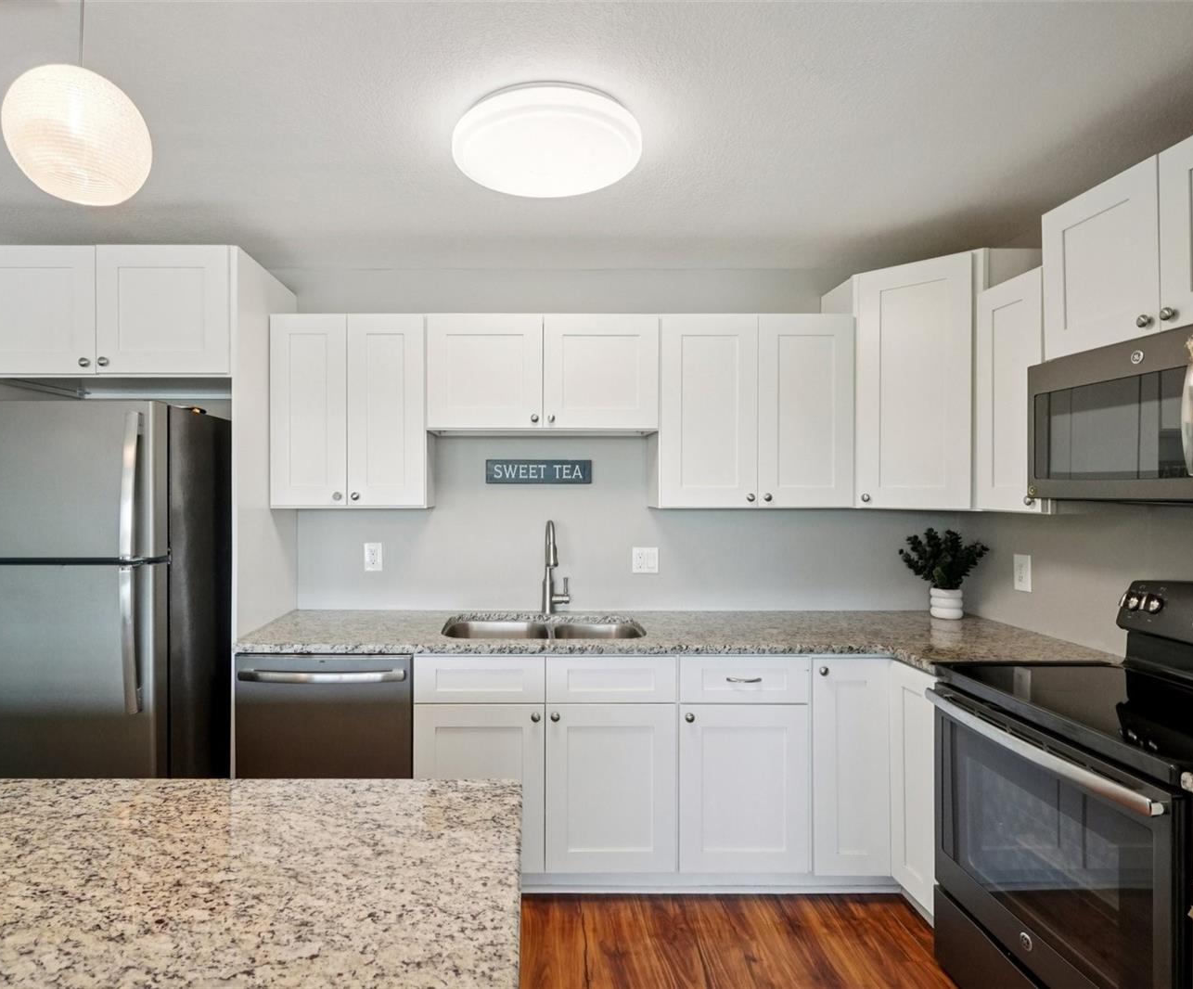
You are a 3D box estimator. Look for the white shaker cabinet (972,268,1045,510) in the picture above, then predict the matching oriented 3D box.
[{"bbox_3d":[1.480,-0.324,1.960,0.325,0.762,0.305,0,0,-5],"label":"white shaker cabinet"}]

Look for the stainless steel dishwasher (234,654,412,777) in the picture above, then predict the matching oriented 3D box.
[{"bbox_3d":[-0.935,0.975,2.400,0.605,0.850,0.620,0,0,-3],"label":"stainless steel dishwasher"}]

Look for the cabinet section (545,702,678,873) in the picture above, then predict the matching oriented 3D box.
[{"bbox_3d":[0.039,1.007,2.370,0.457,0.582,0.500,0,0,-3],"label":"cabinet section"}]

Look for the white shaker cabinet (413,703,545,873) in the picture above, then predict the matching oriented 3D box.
[{"bbox_3d":[-0.420,1.000,2.410,0.452,0.585,0.600,0,0,-3],"label":"white shaker cabinet"}]

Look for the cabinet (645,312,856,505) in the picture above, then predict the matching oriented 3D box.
[{"bbox_3d":[0.624,-0.329,2.590,0.768,0.764,0.320,0,0,0],"label":"cabinet"}]

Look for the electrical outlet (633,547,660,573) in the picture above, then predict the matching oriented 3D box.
[{"bbox_3d":[0.219,0.292,2.745,0.115,0.115,0.010,0,0,0],"label":"electrical outlet"}]

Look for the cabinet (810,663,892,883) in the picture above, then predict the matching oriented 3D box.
[{"bbox_3d":[0.867,0.938,2.410,0.280,0.765,0.580,0,0,0],"label":"cabinet"}]

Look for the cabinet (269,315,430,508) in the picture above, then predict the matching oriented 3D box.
[{"bbox_3d":[-0.970,-0.325,2.560,0.615,0.762,0.325,0,0,-3],"label":"cabinet"}]

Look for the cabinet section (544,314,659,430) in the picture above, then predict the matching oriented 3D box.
[{"bbox_3d":[0.012,-0.477,2.562,0.451,0.456,0.290,0,0,-3],"label":"cabinet section"}]

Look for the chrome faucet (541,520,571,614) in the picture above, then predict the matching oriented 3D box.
[{"bbox_3d":[-0.175,0.310,2.565,0.125,0.405,0.250,0,0,-8],"label":"chrome faucet"}]

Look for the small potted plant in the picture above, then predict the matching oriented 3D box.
[{"bbox_3d":[1.450,0.328,2.570,0.350,0.380,0.290,0,0,-3],"label":"small potted plant"}]

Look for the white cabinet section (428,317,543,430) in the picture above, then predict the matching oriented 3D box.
[{"bbox_3d":[-0.444,-0.477,2.562,0.460,0.456,0.290,0,0,-3],"label":"white cabinet section"}]

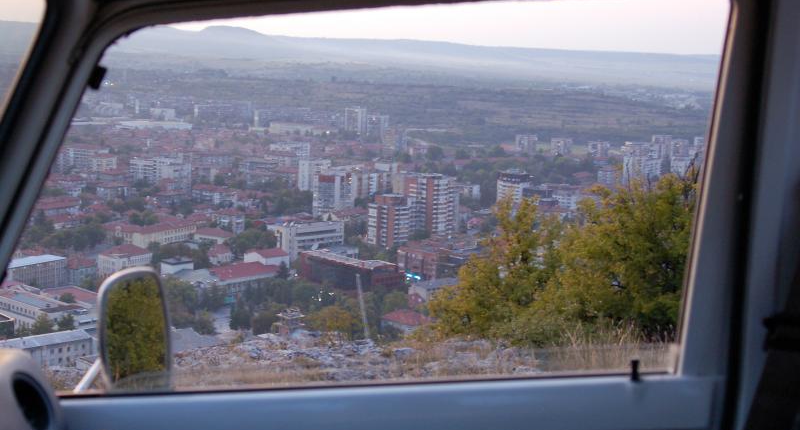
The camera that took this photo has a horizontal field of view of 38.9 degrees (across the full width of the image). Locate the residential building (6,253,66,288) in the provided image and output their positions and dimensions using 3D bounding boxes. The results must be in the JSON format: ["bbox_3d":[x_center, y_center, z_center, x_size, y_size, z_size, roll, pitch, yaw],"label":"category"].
[{"bbox_3d":[-167.610,27.400,513.830,11.640,12.880,30.900,7,9,33],"label":"residential building"}]

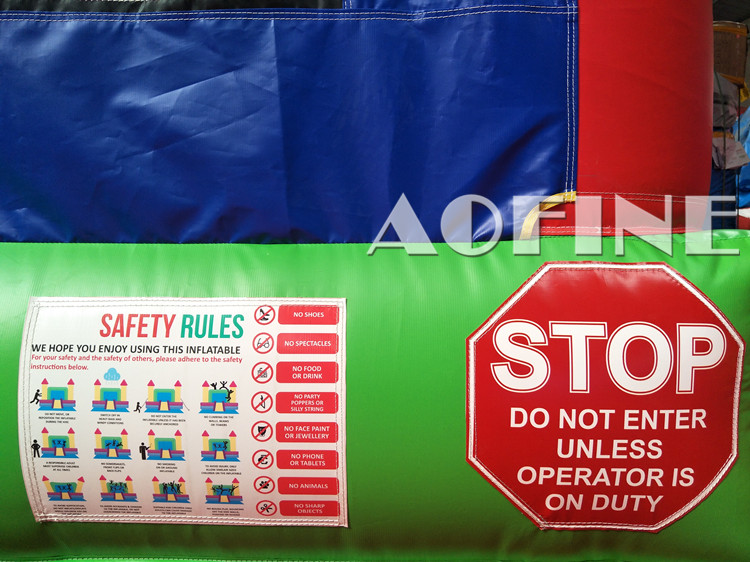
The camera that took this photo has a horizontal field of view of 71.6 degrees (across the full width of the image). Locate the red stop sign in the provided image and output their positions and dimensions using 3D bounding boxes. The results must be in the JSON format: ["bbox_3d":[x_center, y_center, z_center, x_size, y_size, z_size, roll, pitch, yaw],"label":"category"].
[{"bbox_3d":[0.322,0.163,0.727,0.387,0.378,0.040,0,3,0],"label":"red stop sign"}]

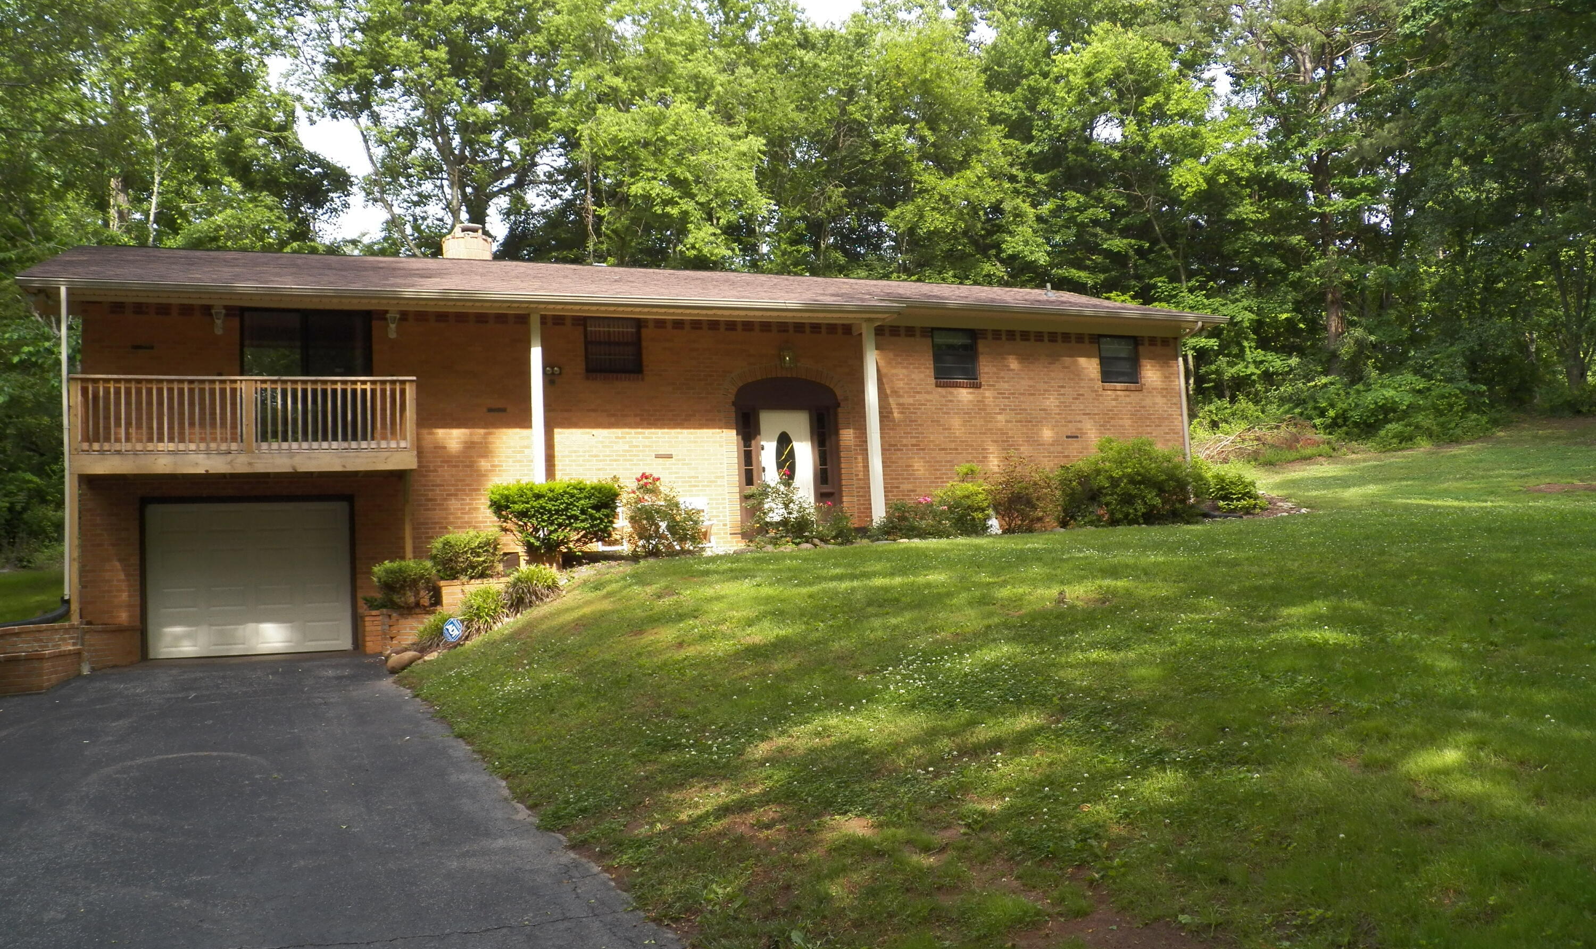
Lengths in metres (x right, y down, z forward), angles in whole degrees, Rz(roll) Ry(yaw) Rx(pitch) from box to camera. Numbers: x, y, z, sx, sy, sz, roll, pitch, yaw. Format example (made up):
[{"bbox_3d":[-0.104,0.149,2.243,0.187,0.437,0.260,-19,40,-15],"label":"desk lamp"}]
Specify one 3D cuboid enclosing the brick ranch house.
[{"bbox_3d":[-2.792,-0.740,25.005,19.750,7.250,10.350,-1,-5,-22],"label":"brick ranch house"}]

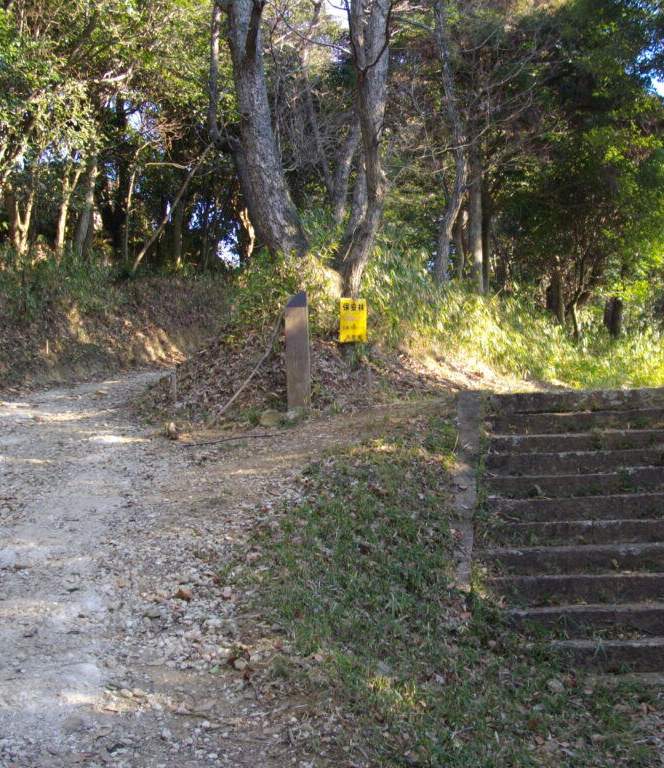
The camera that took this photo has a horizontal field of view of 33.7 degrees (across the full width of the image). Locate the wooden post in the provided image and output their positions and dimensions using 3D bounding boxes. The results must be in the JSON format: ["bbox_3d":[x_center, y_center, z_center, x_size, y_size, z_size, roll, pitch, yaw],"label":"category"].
[{"bbox_3d":[-0.282,-0.278,9.080,0.170,0.970,0.165,-2,-2,6],"label":"wooden post"}]

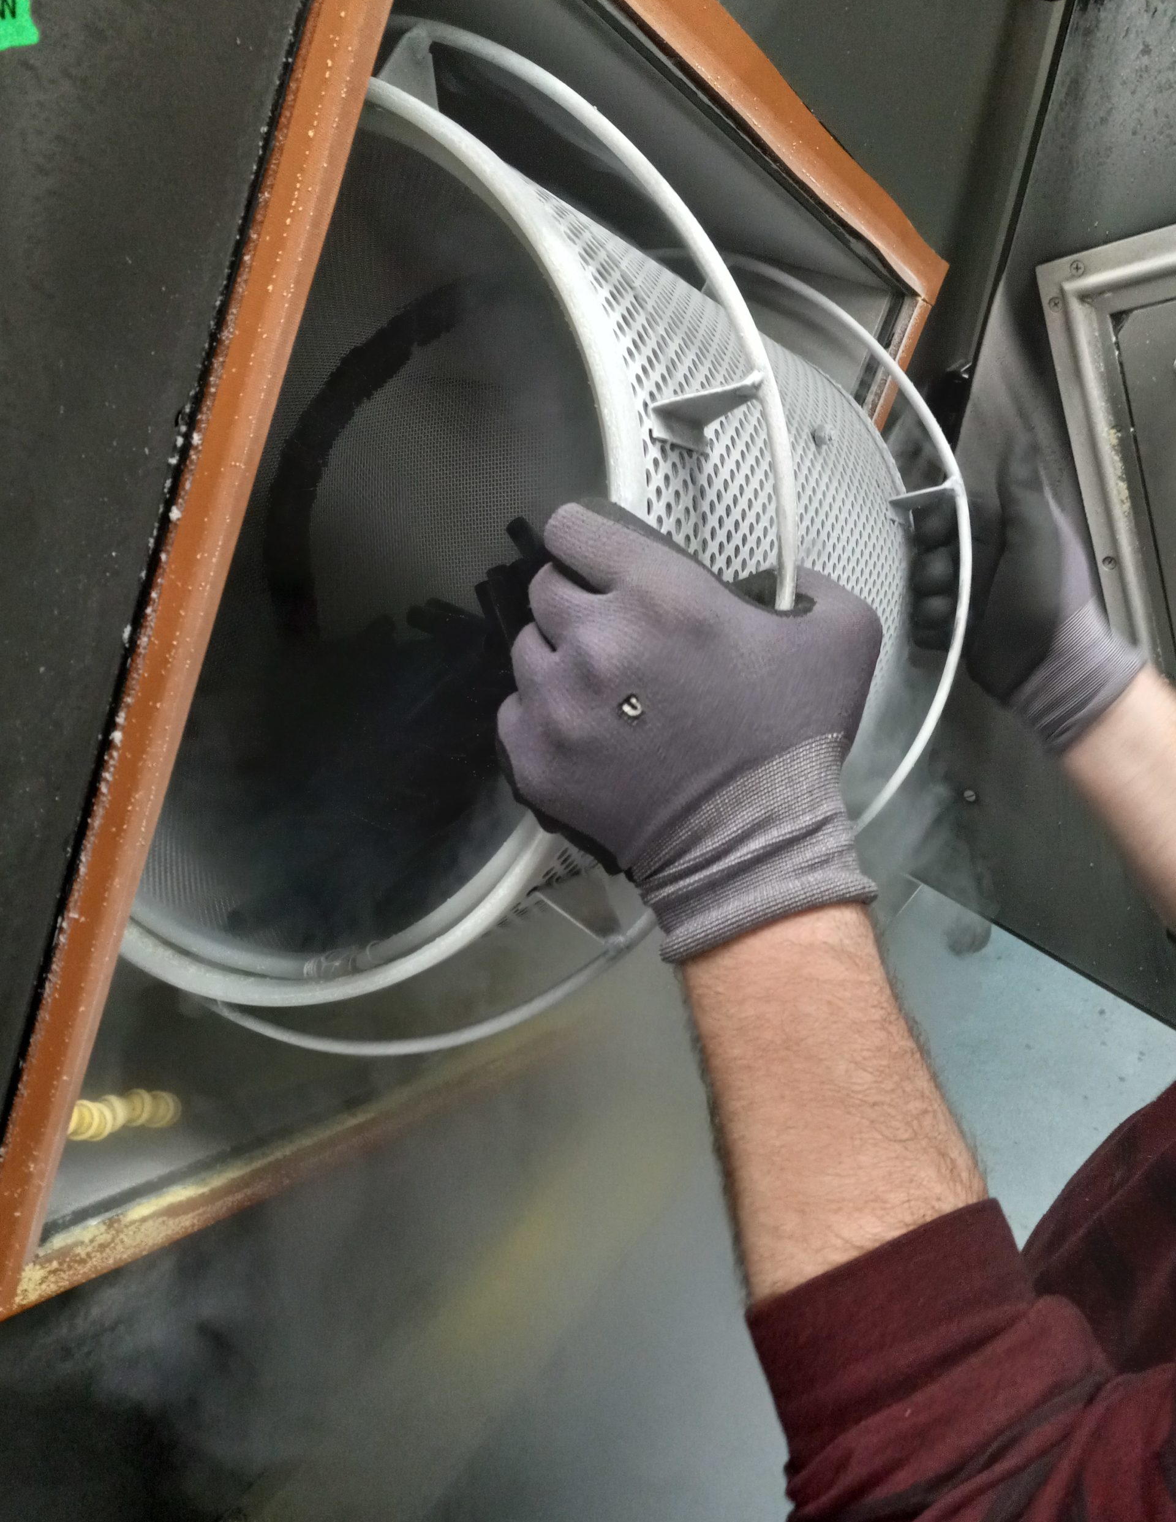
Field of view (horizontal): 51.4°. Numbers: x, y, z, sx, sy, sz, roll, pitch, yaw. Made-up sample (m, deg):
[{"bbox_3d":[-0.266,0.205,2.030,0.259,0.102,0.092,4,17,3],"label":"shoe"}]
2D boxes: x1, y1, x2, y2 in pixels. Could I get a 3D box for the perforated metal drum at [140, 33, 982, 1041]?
[{"bbox_3d":[-0.048,-0.097,0.641,0.410,0.410,0.405,27,17,23],"label":"perforated metal drum"}]

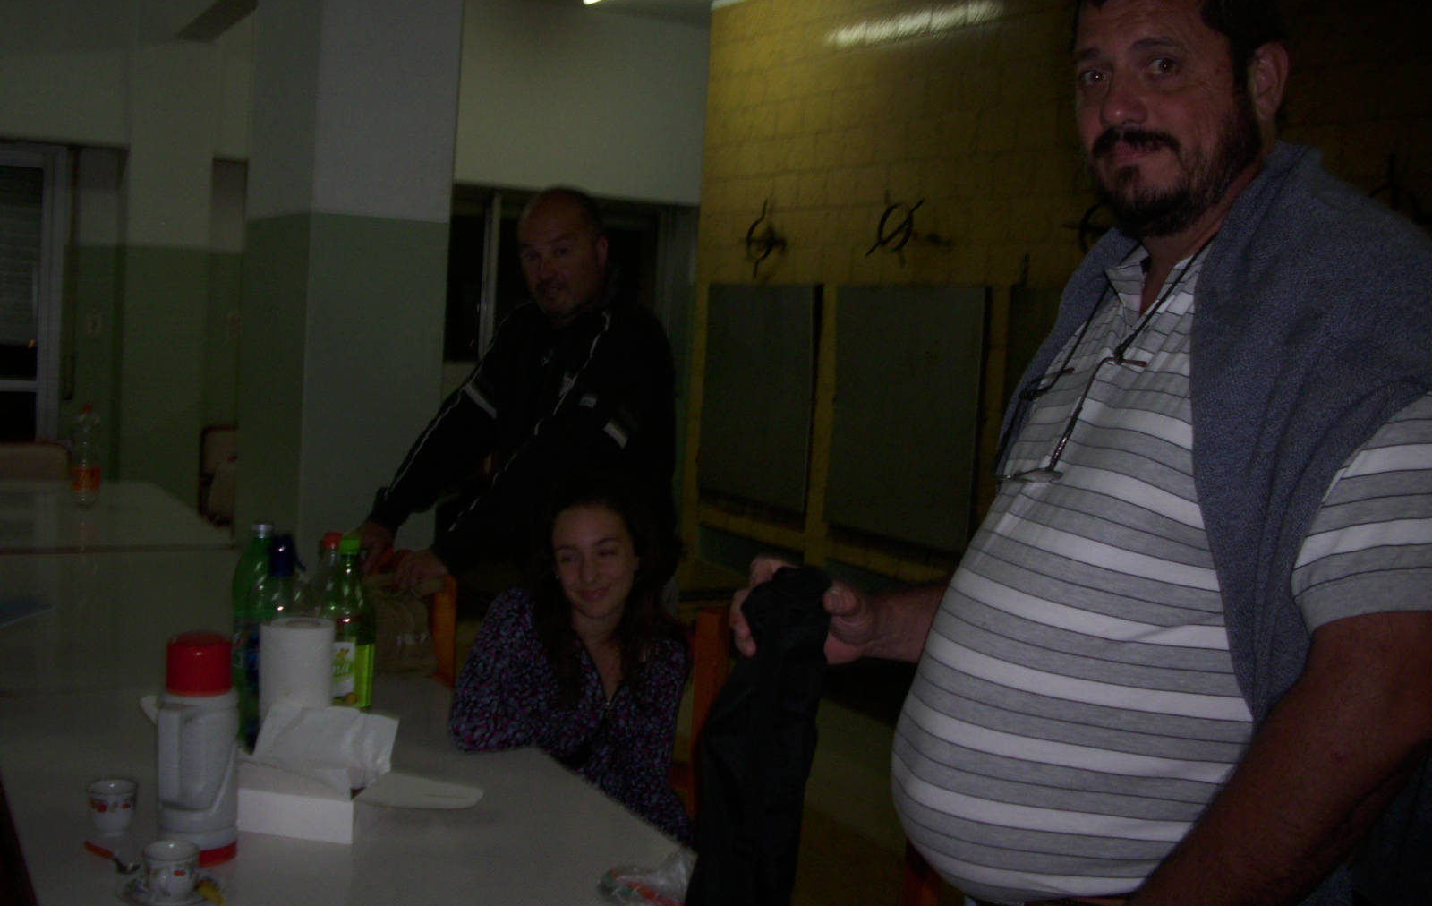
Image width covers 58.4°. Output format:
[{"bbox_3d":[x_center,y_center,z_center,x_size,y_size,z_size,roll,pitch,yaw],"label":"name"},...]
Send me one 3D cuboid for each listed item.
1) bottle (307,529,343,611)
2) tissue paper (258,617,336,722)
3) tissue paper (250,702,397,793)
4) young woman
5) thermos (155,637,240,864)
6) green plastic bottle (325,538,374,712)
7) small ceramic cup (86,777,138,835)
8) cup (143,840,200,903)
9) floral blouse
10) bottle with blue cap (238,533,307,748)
[{"bbox_3d":[-0.667,0.287,2.225,0.092,0.295,0.092,-1,7,-35],"label":"bottle"},{"bbox_3d":[-0.652,0.360,2.004,0.116,0.198,0.116,4,5,0],"label":"tissue paper"},{"bbox_3d":[-0.532,0.400,1.740,0.200,0.090,0.130,4,5,6],"label":"tissue paper"},{"bbox_3d":[-0.243,0.631,2.108,0.520,1.190,0.650,6,7,30],"label":"young woman"},{"bbox_3d":[-0.640,0.361,1.591,0.105,0.277,0.102,-3,8,-45],"label":"thermos"},{"bbox_3d":[-0.619,0.290,2.192,0.089,0.306,0.089,4,5,6],"label":"green plastic bottle"},{"bbox_3d":[-0.772,0.454,1.641,0.064,0.060,0.067,4,5,0],"label":"small ceramic cup"},{"bbox_3d":[-0.621,0.479,1.456,0.064,0.055,0.076,4,6,7],"label":"cup"},{"bbox_3d":[-0.205,0.469,2.040,0.420,0.500,0.310,7,6,33],"label":"floral blouse"},{"bbox_3d":[-0.681,0.291,2.001,0.098,0.330,0.098,-1,7,-35],"label":"bottle with blue cap"}]

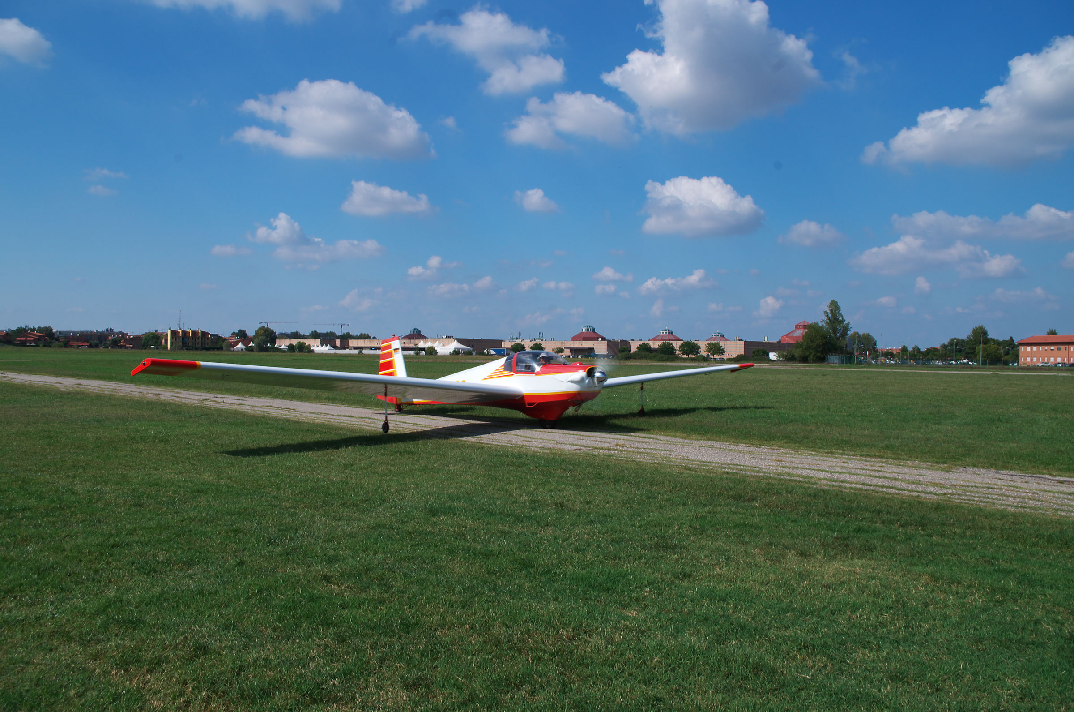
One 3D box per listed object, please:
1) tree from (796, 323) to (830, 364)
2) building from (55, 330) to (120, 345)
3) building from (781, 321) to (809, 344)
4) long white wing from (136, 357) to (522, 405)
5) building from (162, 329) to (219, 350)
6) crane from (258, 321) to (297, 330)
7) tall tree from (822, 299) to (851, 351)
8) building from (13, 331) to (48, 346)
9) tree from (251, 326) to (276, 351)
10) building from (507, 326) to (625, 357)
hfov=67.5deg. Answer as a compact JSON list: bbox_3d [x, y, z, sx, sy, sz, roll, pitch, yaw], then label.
[{"bbox_3d":[76.108,-3.596,222.000,9.500,11.200,9.500,1,0,0],"label":"tree"},{"bbox_3d":[-301.785,-11.577,540.000,38.000,12.000,15.000,1,0,-14],"label":"building"},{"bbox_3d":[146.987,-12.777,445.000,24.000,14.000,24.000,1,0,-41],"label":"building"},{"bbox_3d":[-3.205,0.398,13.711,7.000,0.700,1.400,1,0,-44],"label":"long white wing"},{"bbox_3d":[-170.458,-8.325,395.000,25.000,11.000,12.000,1,0,-30],"label":"building"},{"bbox_3d":[-273.664,-21.648,850.000,41.000,31.000,3.000,1,0,18],"label":"crane"},{"bbox_3d":[86.316,-7.054,232.000,7.800,18.300,7.800,1,0,0],"label":"tall tree"},{"bbox_3d":[-298.672,-9.903,475.000,16.000,9.200,12.500,1,0,-18],"label":"building"},{"bbox_3d":[-117.196,-7.139,345.000,10.400,10.800,10.400,1,0,0],"label":"tree"},{"bbox_3d":[20.461,-8.937,511.420,36.000,18.000,90.000,1,0,-41],"label":"building"}]

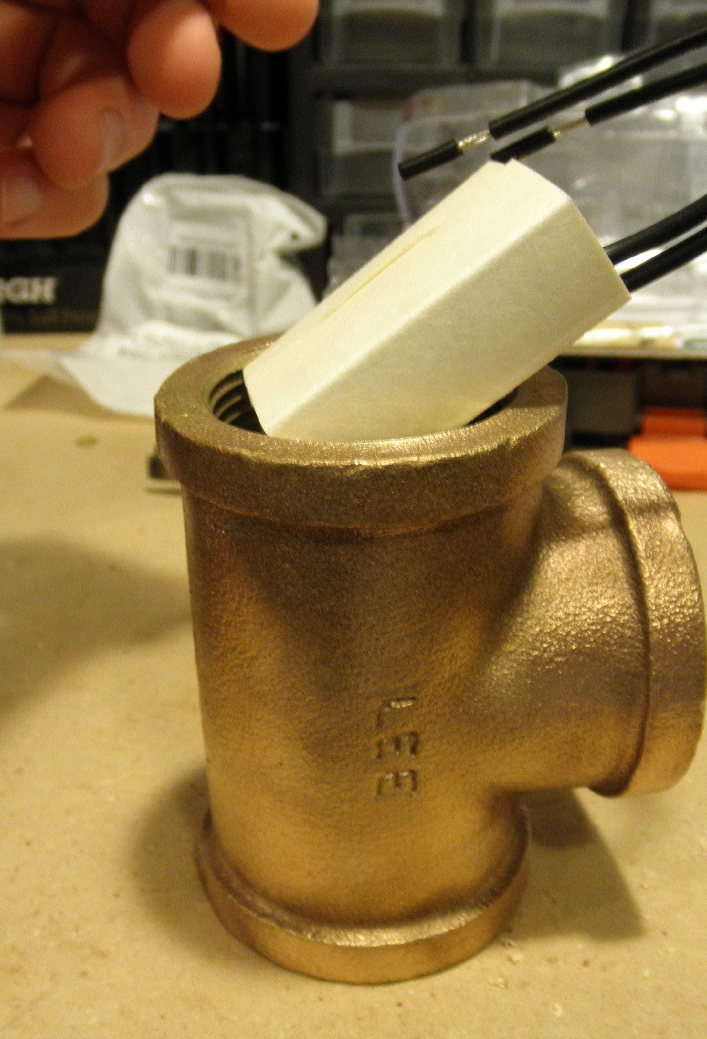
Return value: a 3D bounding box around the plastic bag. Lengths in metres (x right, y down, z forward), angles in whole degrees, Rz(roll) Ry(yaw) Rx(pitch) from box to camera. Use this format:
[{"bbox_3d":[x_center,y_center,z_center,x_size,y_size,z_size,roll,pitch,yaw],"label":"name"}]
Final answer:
[{"bbox_3d":[-0.068,-0.085,0.401,0.124,0.064,0.107,-1,26,0],"label":"plastic bag"}]

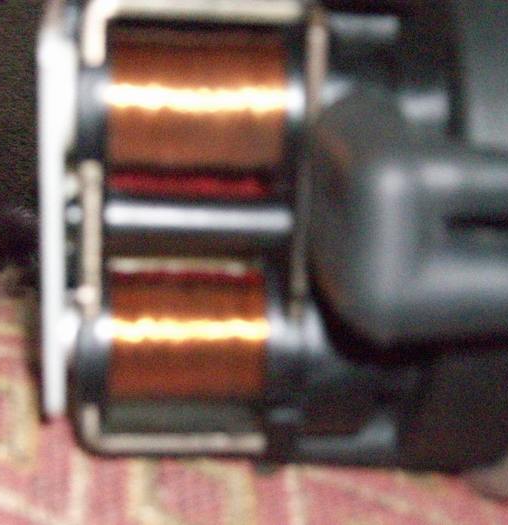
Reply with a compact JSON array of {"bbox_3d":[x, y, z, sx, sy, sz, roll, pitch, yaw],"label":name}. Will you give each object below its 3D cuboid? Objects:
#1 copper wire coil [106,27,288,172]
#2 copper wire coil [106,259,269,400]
[{"bbox_3d":[-0.009,-0.026,0.213,0.028,0.024,0.024,-1,30,-8],"label":"copper wire coil"},{"bbox_3d":[-0.011,0.012,0.236,0.028,0.024,0.024,-1,30,-8],"label":"copper wire coil"}]

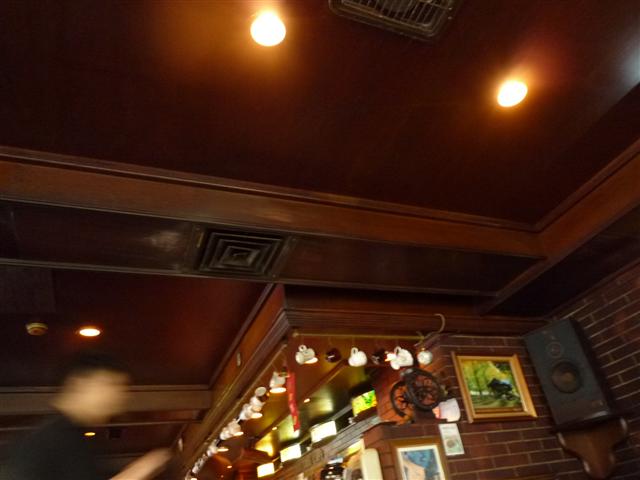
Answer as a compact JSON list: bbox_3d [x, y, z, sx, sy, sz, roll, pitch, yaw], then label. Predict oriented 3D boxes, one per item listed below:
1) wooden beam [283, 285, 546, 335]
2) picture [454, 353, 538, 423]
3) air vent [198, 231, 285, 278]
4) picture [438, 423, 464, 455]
[{"bbox_3d":[0.622,0.452,2.733,1.780,0.272,0.130,6,-35,-22],"label":"wooden beam"},{"bbox_3d":[0.985,0.838,2.635,0.473,0.377,0.035,6,-35,-22],"label":"picture"},{"bbox_3d":[-0.322,0.049,1.855,0.310,0.040,0.312,6,-35,-22],"label":"air vent"},{"bbox_3d":[0.670,1.022,2.363,0.109,0.147,0.015,6,-35,-22],"label":"picture"}]

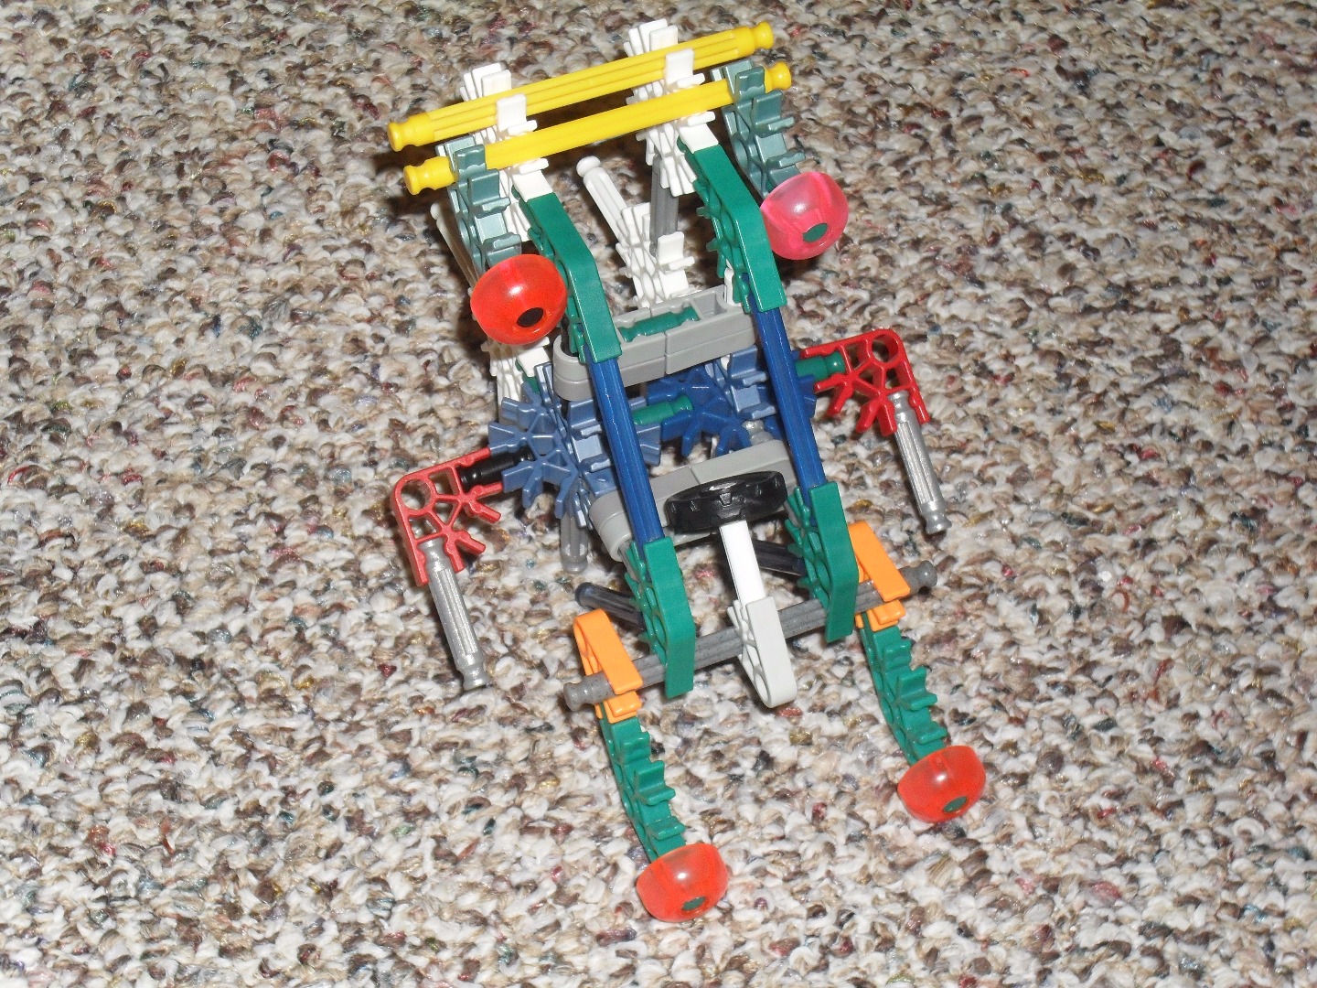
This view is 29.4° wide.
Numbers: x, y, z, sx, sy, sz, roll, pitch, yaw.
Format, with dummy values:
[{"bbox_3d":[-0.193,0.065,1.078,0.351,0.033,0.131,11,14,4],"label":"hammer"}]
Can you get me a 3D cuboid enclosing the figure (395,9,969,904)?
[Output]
[{"bbox_3d":[0.003,-0.019,0.542,0.122,0.115,0.182,-18,55,-13],"label":"figure"}]

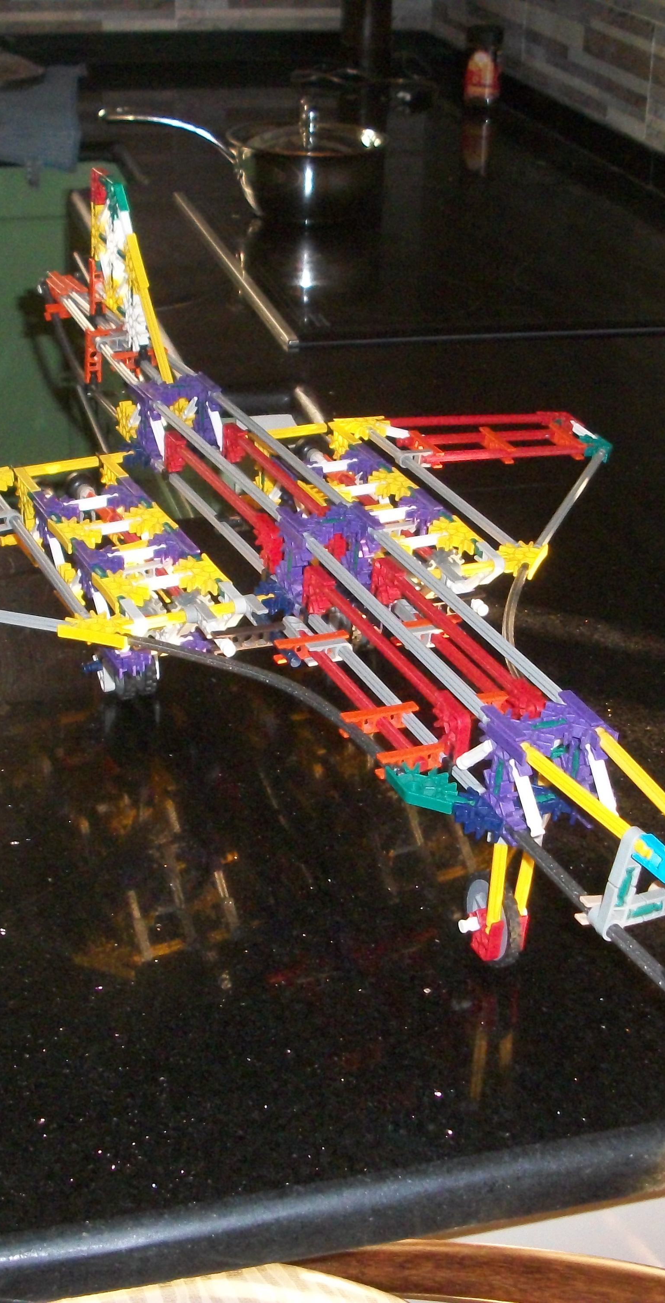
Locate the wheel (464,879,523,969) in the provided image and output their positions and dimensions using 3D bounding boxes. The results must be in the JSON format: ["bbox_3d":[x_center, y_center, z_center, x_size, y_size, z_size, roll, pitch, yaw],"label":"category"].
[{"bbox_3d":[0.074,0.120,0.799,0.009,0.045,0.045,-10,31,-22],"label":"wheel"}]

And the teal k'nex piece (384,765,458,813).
[{"bbox_3d":[0.040,0.058,0.737,0.022,0.006,0.036,-10,31,-22],"label":"teal k'nex piece"}]

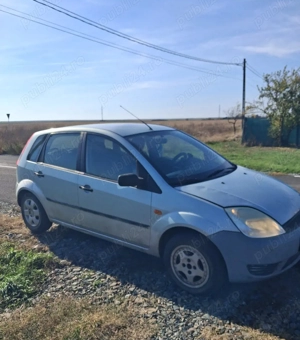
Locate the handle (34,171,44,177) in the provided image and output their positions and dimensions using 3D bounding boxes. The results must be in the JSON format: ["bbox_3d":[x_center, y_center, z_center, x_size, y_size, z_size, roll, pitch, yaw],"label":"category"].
[{"bbox_3d":[-1.385,0.051,3.912,0.195,0.063,0.052,7,13,38],"label":"handle"}]

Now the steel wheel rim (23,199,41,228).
[{"bbox_3d":[-1.575,0.572,4.258,0.385,0.385,0.130,7,13,38],"label":"steel wheel rim"}]

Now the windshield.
[{"bbox_3d":[0.381,-0.197,3.493,0.940,0.115,1.370,40,31,26],"label":"windshield"}]

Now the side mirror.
[{"bbox_3d":[-0.196,0.094,2.891,0.110,0.128,0.200,7,13,38],"label":"side mirror"}]

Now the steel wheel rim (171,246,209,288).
[{"bbox_3d":[0.370,0.821,2.729,0.387,0.387,0.130,7,13,38],"label":"steel wheel rim"}]

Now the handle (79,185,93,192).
[{"bbox_3d":[-0.690,0.202,3.364,0.195,0.063,0.052,7,13,38],"label":"handle"}]

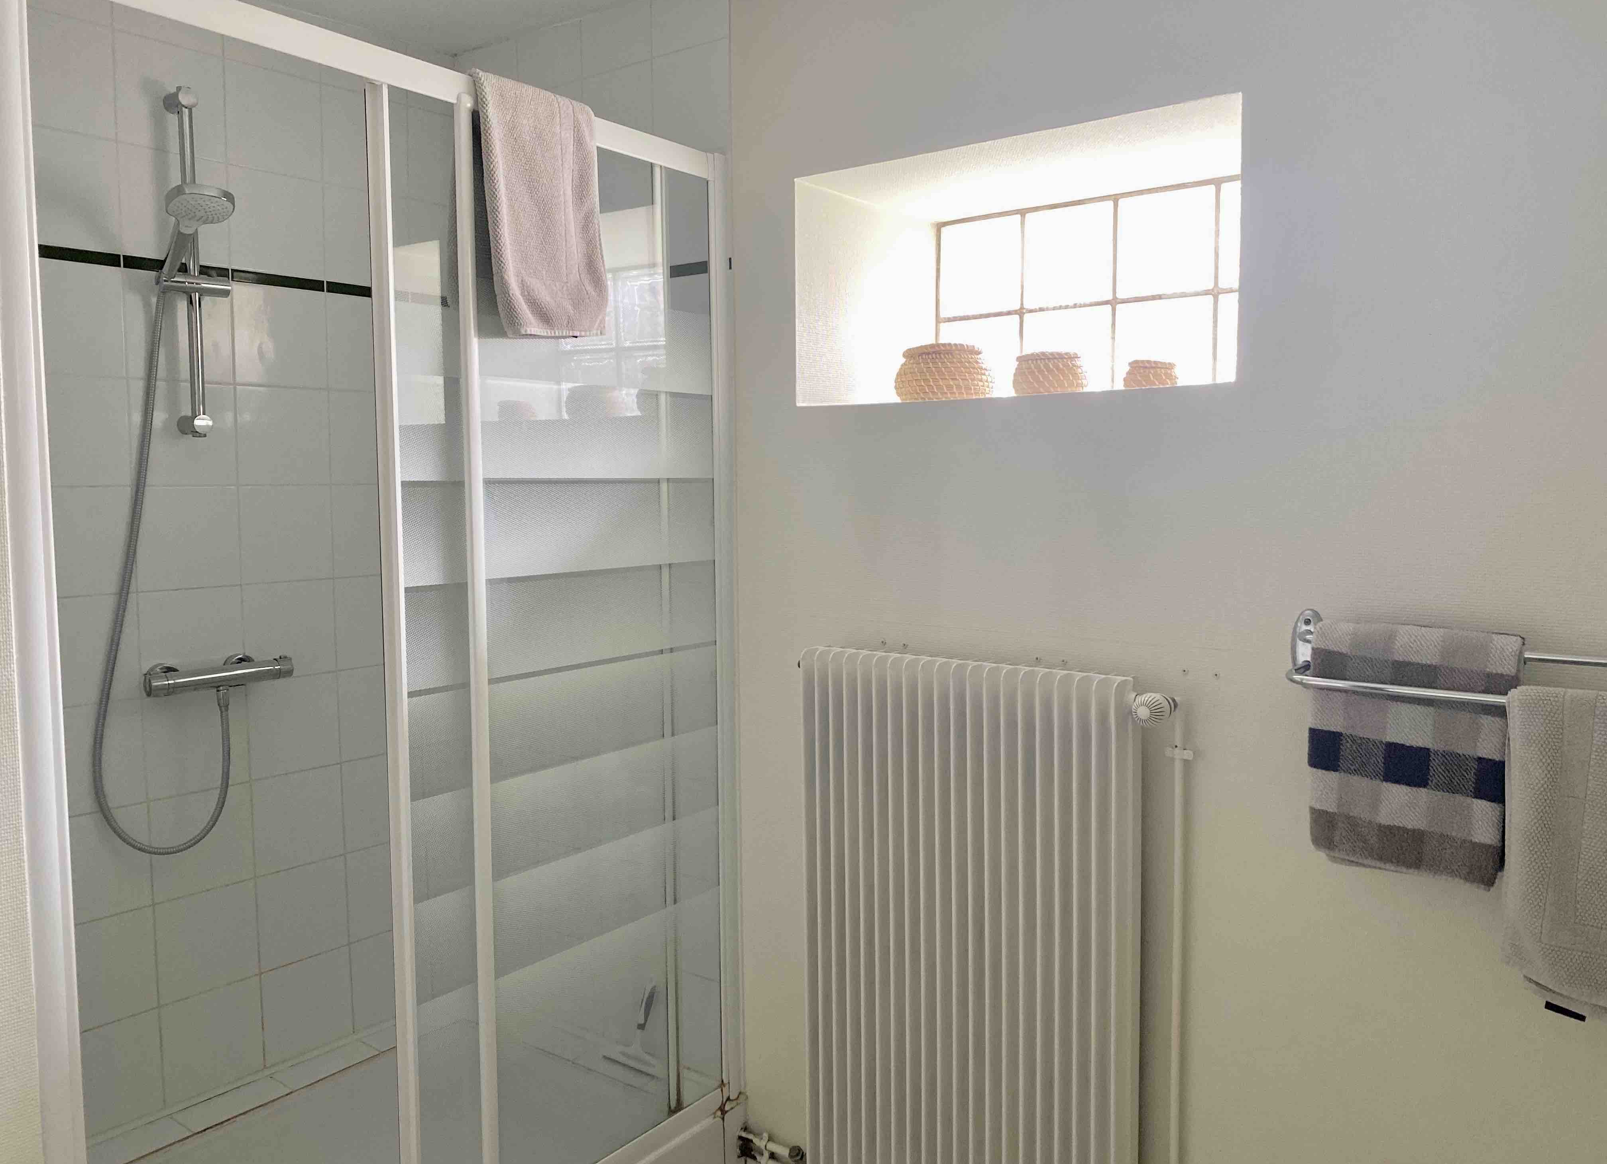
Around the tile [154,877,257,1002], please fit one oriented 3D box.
[{"bbox_3d":[-1.181,0.709,2.392,0.010,0.197,0.198,4,7,38],"label":"tile"}]

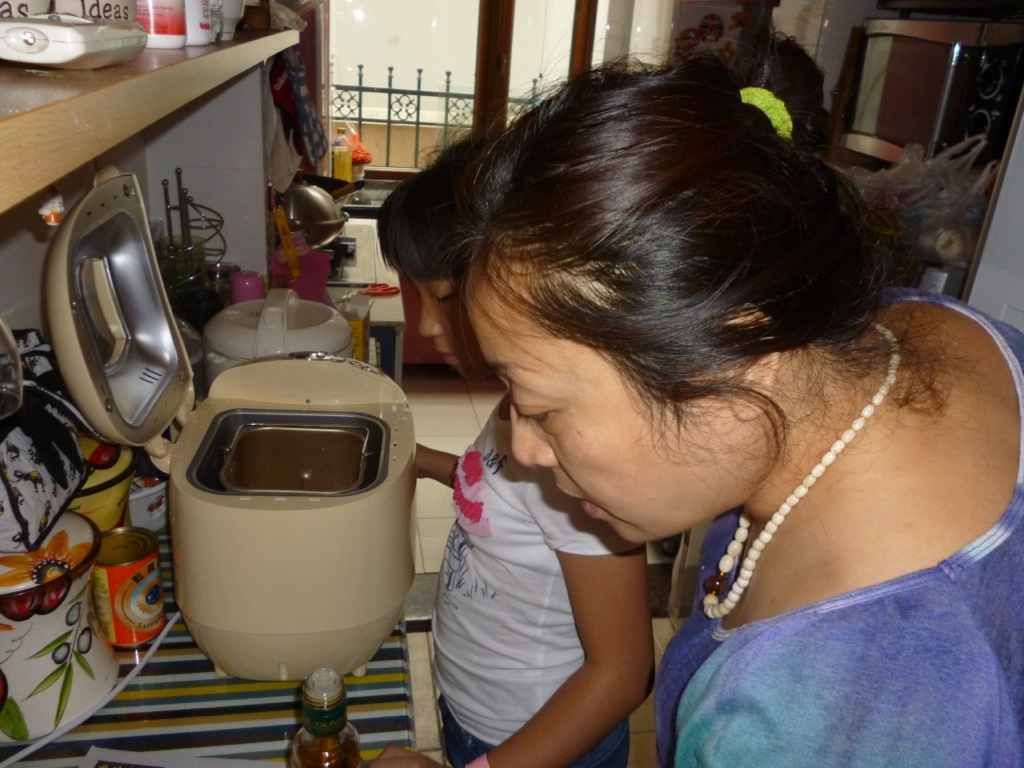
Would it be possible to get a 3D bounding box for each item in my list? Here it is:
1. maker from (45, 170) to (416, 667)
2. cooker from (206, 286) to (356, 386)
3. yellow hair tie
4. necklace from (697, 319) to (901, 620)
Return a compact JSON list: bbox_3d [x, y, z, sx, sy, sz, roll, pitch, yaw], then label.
[{"bbox_3d":[-0.284,0.023,0.947,0.347,0.526,0.368,0,23,-11],"label":"maker"},{"bbox_3d":[-0.402,-0.035,1.430,0.250,0.245,0.262,0,23,-11],"label":"cooker"},{"bbox_3d":[0.130,-0.138,0.435,0.043,0.043,0.014,0,31,36],"label":"yellow hair tie"},{"bbox_3d":[0.155,0.052,0.496,0.052,0.212,0.135,19,18,-18],"label":"necklace"}]

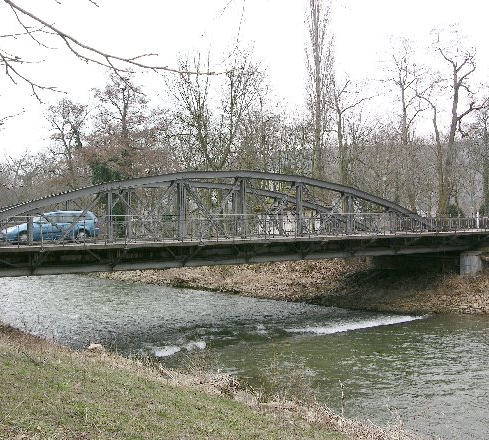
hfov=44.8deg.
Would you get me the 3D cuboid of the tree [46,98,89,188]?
[{"bbox_3d":[-22.370,-7.390,75.000,5.700,16.000,5.700,0,1,0],"label":"tree"}]

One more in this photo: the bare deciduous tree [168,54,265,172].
[{"bbox_3d":[-2.740,-7.500,56.000,9.000,17.000,8.500,0,1,0],"label":"bare deciduous tree"}]

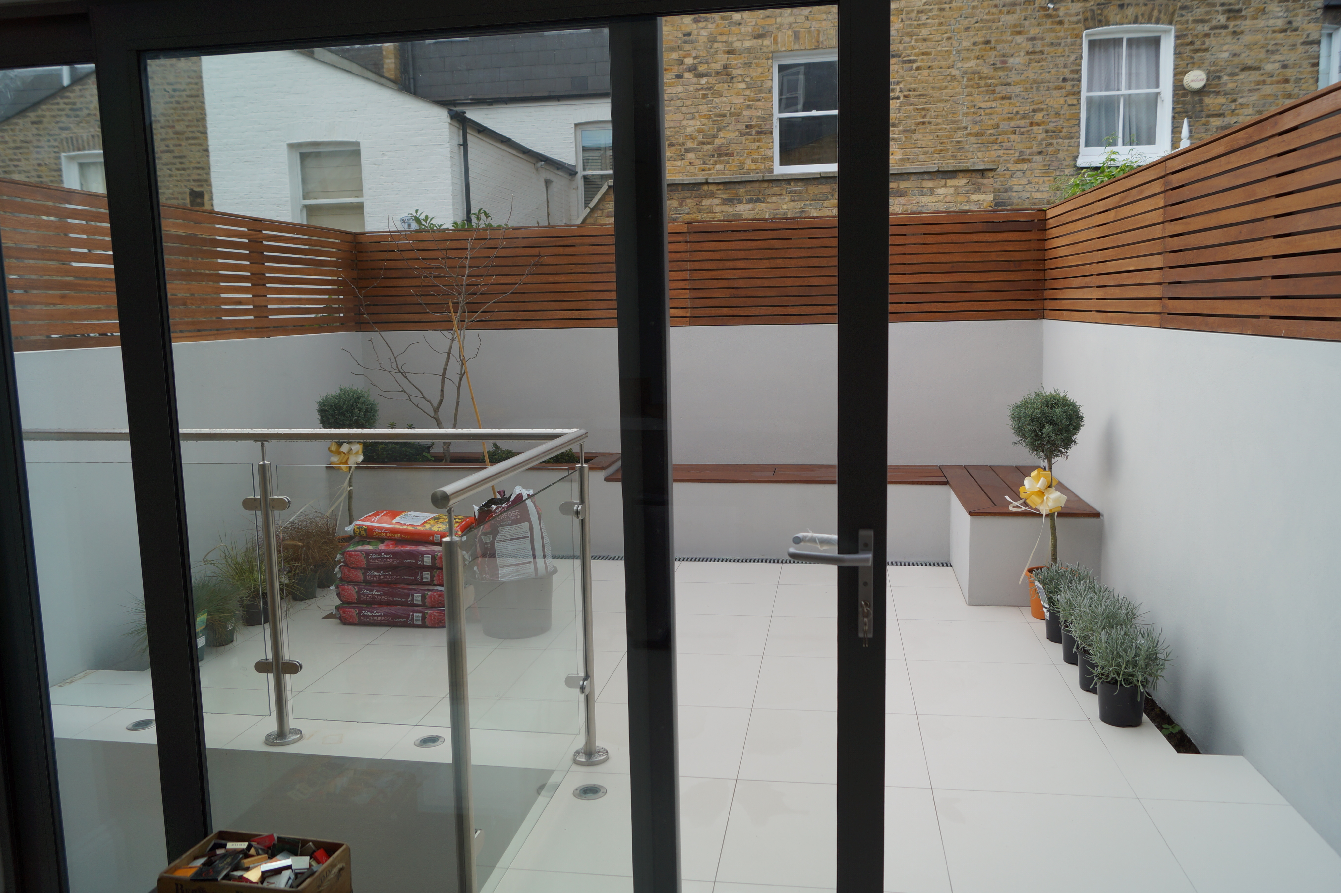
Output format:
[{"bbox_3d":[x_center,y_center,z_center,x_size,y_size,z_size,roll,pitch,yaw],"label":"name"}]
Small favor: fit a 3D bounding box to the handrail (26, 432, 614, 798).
[{"bbox_3d":[-1.499,0.564,3.002,2.370,1.122,1.204,0,8,9],"label":"handrail"}]

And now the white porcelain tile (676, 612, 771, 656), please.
[{"bbox_3d":[0.147,0.878,4.685,0.600,0.015,0.600,0,7,9],"label":"white porcelain tile"}]

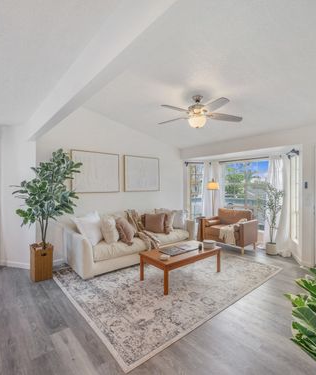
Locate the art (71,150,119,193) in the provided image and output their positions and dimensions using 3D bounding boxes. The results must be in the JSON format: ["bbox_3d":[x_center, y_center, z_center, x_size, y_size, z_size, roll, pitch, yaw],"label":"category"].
[{"bbox_3d":[-1.214,-0.293,4.048,1.020,0.800,0.035,0,0,-40],"label":"art"}]

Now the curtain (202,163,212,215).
[{"bbox_3d":[1.338,0.342,5.467,0.280,1.997,0.130,0,0,6],"label":"curtain"}]

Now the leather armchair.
[{"bbox_3d":[1.646,0.931,4.585,0.720,0.810,0.970,0,0,-40],"label":"leather armchair"}]

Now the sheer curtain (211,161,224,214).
[{"bbox_3d":[1.542,0.342,5.239,0.130,1.997,0.360,0,0,-38],"label":"sheer curtain"}]

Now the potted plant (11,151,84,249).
[{"bbox_3d":[-1.633,0.163,3.001,0.820,1.470,0.760,0,0,-40],"label":"potted plant"}]

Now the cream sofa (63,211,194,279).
[{"bbox_3d":[-0.442,0.938,4.105,2.533,0.804,0.938,0,0,-40],"label":"cream sofa"}]

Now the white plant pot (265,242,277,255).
[{"bbox_3d":[2.309,1.240,4.114,0.210,0.205,0.210,0,0,0],"label":"white plant pot"}]

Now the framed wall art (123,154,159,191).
[{"bbox_3d":[-0.347,-0.308,4.783,1.030,0.810,0.035,0,0,-40],"label":"framed wall art"}]

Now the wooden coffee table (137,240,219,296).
[{"bbox_3d":[0.367,1.150,3.075,1.170,0.380,0.555,0,0,-39],"label":"wooden coffee table"}]

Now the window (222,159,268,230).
[{"bbox_3d":[2.021,0.171,4.806,0.100,1.635,1.240,0,0,-38],"label":"window"}]

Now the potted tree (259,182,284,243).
[{"bbox_3d":[2.317,0.510,4.127,0.420,1.206,0.450,0,0,-40],"label":"potted tree"}]

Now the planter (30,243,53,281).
[{"bbox_3d":[-1.715,1.100,3.001,0.235,0.475,0.250,0,0,-42],"label":"planter"}]

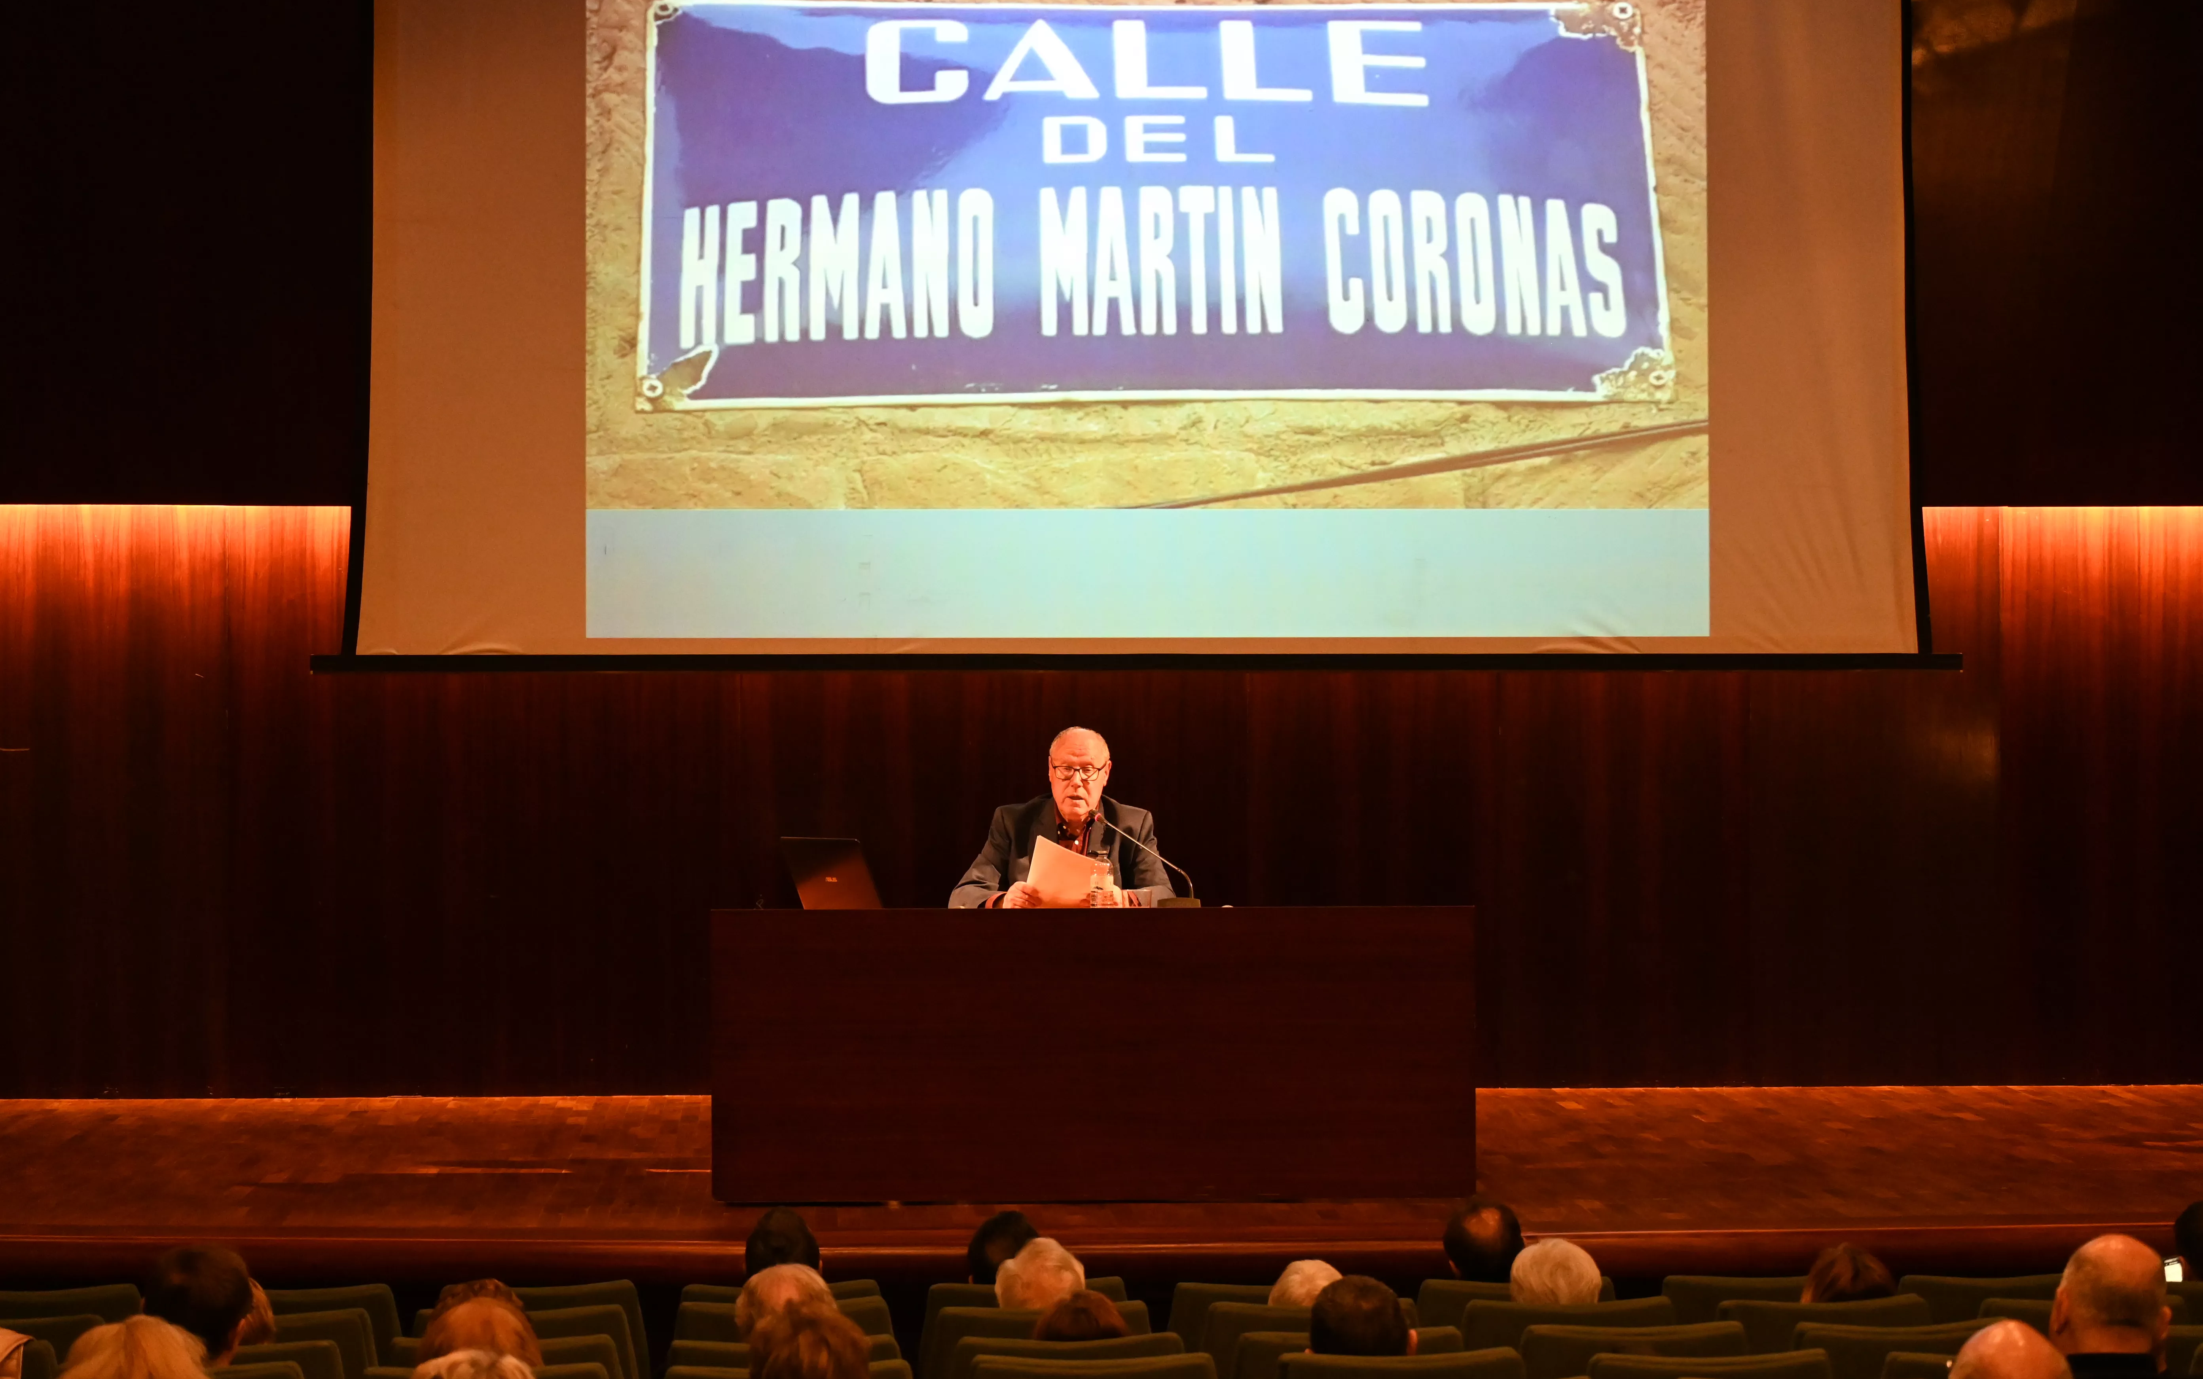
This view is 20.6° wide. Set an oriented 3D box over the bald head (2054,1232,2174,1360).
[{"bbox_3d":[1.555,0.938,9.320,0.180,0.230,0.215,0,0,-12],"label":"bald head"}]

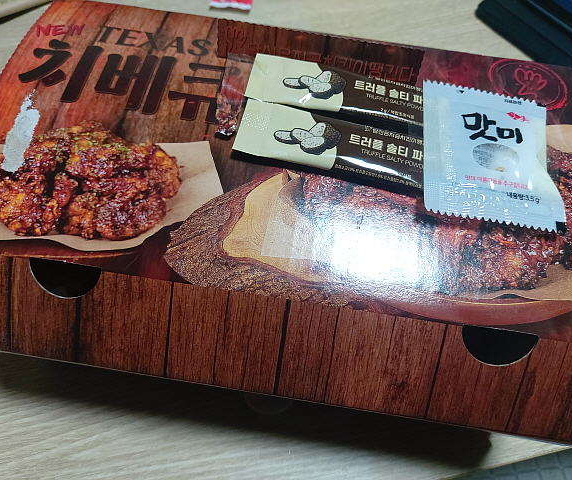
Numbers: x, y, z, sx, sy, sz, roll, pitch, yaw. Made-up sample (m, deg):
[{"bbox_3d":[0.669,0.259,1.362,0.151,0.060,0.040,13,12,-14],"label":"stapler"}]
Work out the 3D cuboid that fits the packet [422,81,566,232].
[{"bbox_3d":[0.079,-0.035,0.179,0.050,0.011,0.064,13,60,-1],"label":"packet"}]

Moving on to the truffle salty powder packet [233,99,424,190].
[{"bbox_3d":[0.032,-0.036,0.181,0.102,0.008,0.027,13,60,4],"label":"truffle salty powder packet"}]

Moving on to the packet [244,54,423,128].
[{"bbox_3d":[0.035,-0.061,0.195,0.102,0.008,0.027,11,60,4],"label":"packet"}]

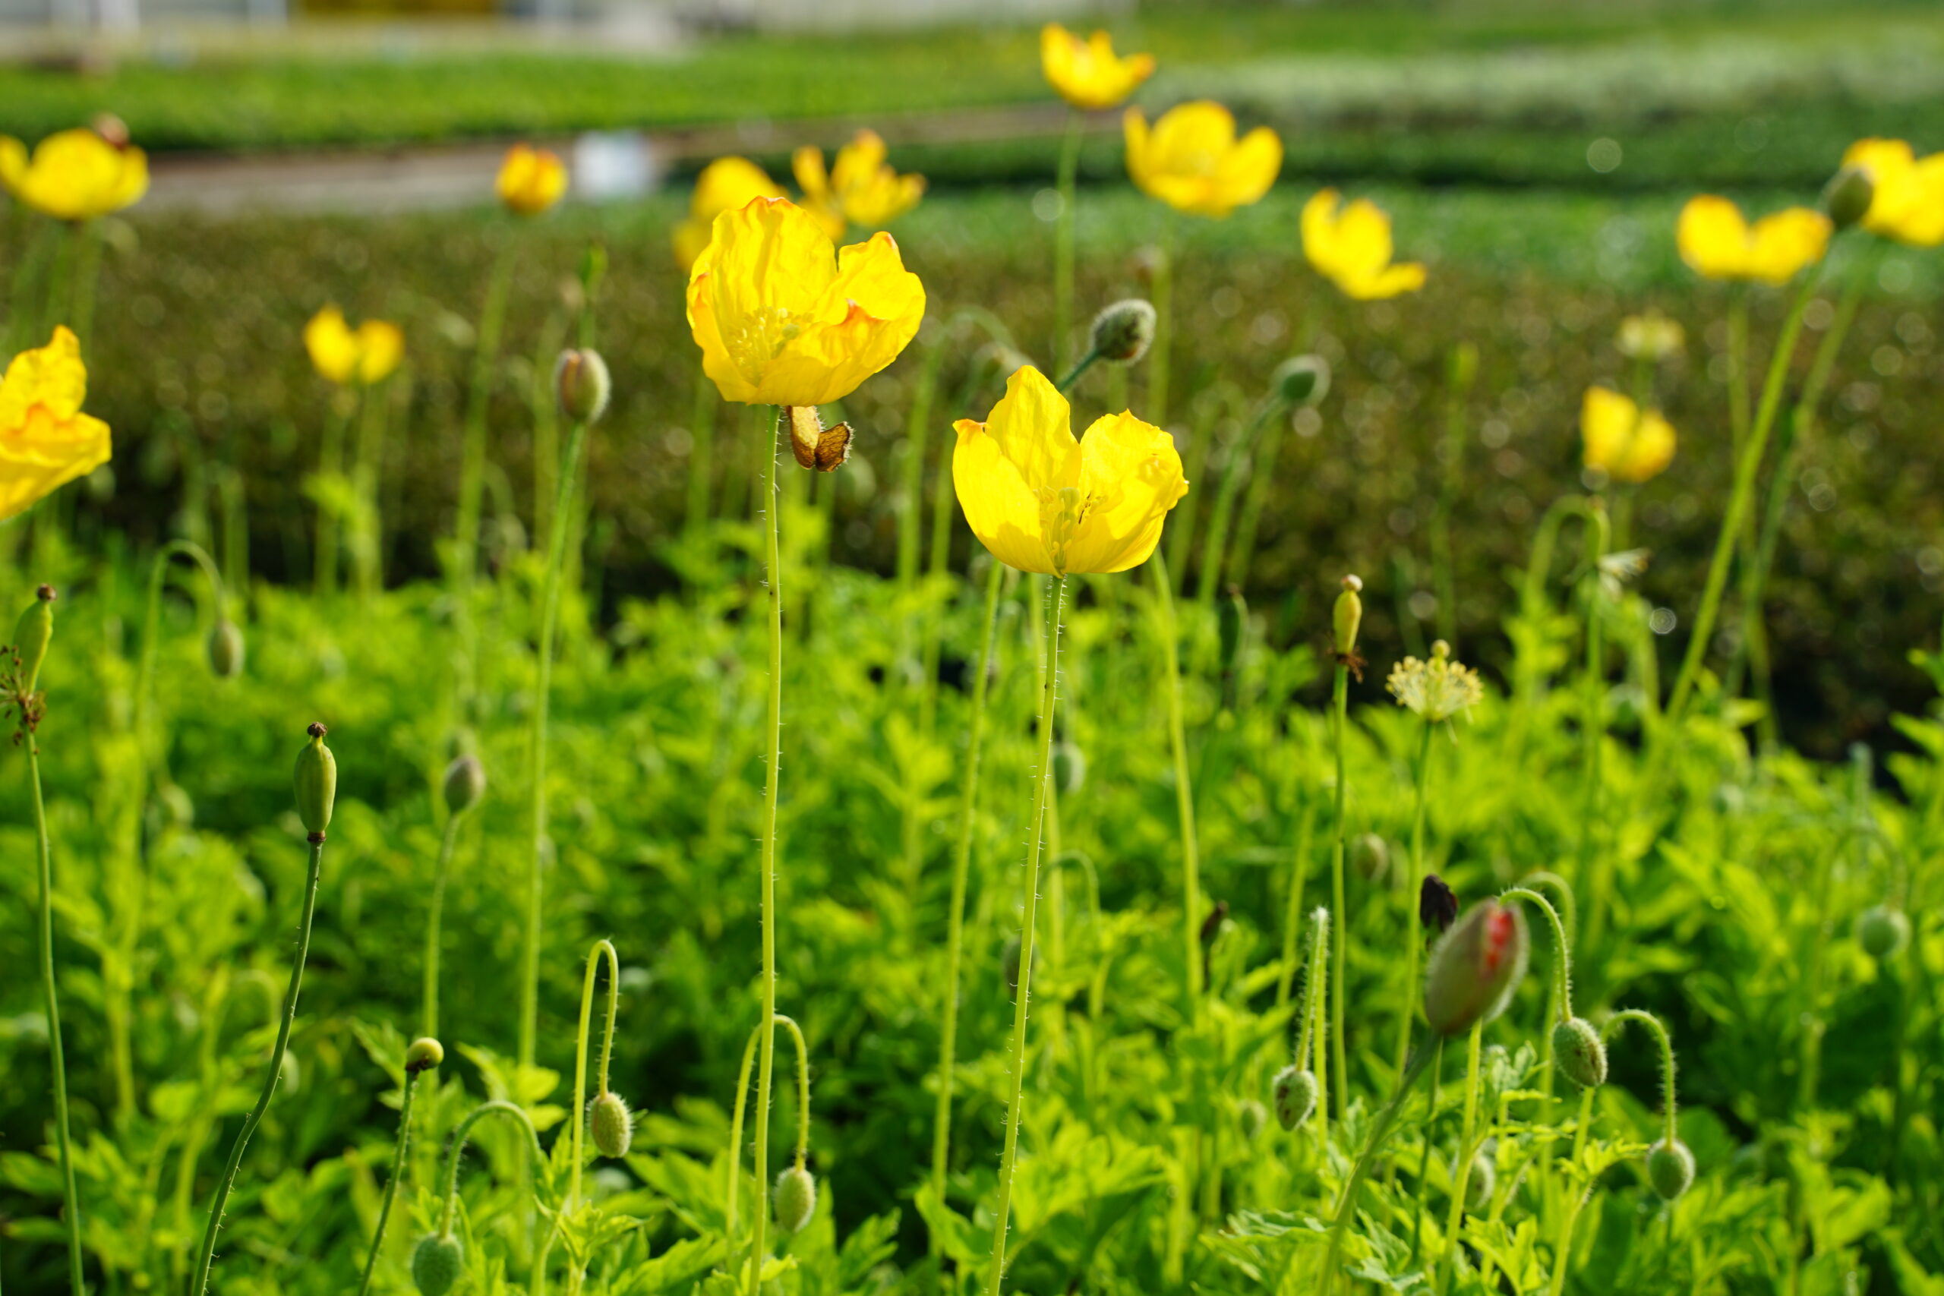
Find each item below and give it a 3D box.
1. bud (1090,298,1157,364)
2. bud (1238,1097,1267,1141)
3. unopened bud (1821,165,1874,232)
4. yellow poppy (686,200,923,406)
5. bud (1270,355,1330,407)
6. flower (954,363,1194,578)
[{"bbox_3d":[0.043,-0.089,0.940,0.015,0.019,0.015,42,6,0],"label":"bud"},{"bbox_3d":[0.086,0.144,1.020,0.009,0.013,0.009,0,10,0],"label":"bud"},{"bbox_3d":[0.309,-0.158,1.180,0.015,0.021,0.015,21,9,0],"label":"unopened bud"},{"bbox_3d":[-0.042,-0.088,0.850,0.061,0.049,0.058,7,14,0],"label":"yellow poppy"},{"bbox_3d":[0.111,-0.090,1.130,0.015,0.018,0.015,45,6,0],"label":"bud"},{"bbox_3d":[0.025,-0.045,0.850,0.060,0.050,0.058,3,10,0],"label":"flower"}]

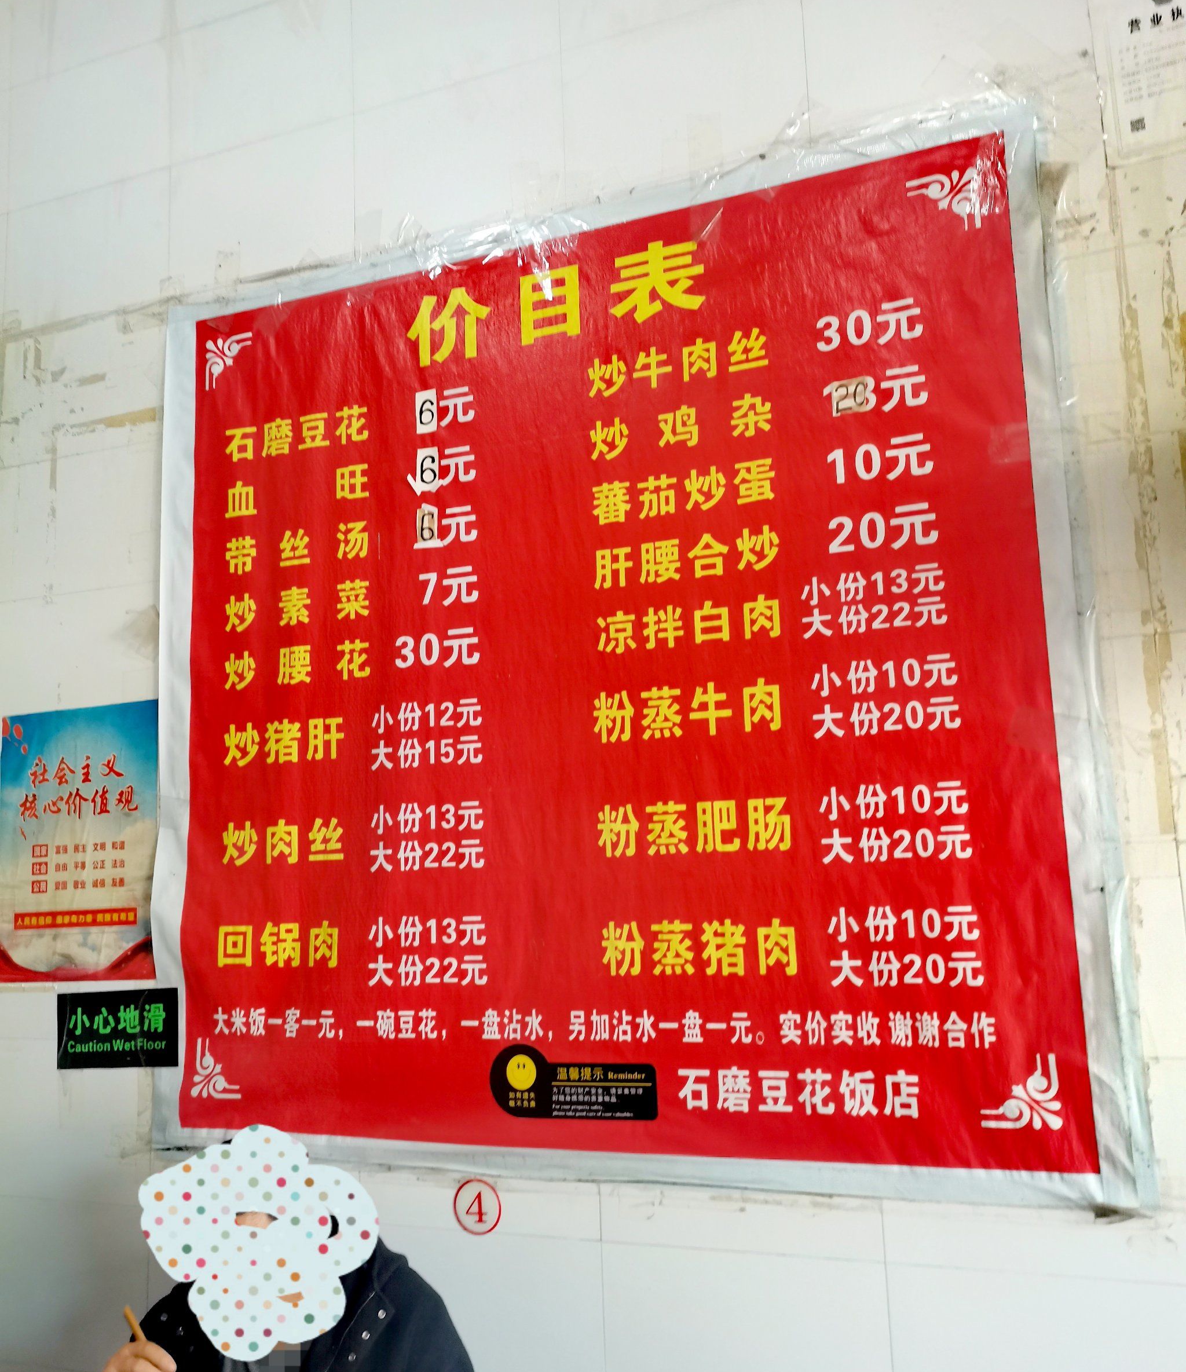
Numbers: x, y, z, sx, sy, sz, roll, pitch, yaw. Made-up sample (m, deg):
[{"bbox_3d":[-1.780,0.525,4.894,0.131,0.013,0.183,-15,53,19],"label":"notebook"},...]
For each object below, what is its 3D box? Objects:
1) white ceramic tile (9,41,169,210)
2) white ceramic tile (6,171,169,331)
[{"bbox_3d":[-1.117,-1.234,2.634,0.450,0.300,0.010,-5,-9,20],"label":"white ceramic tile"},{"bbox_3d":[-1.106,-0.938,2.588,0.450,0.300,0.010,-5,-9,20],"label":"white ceramic tile"}]

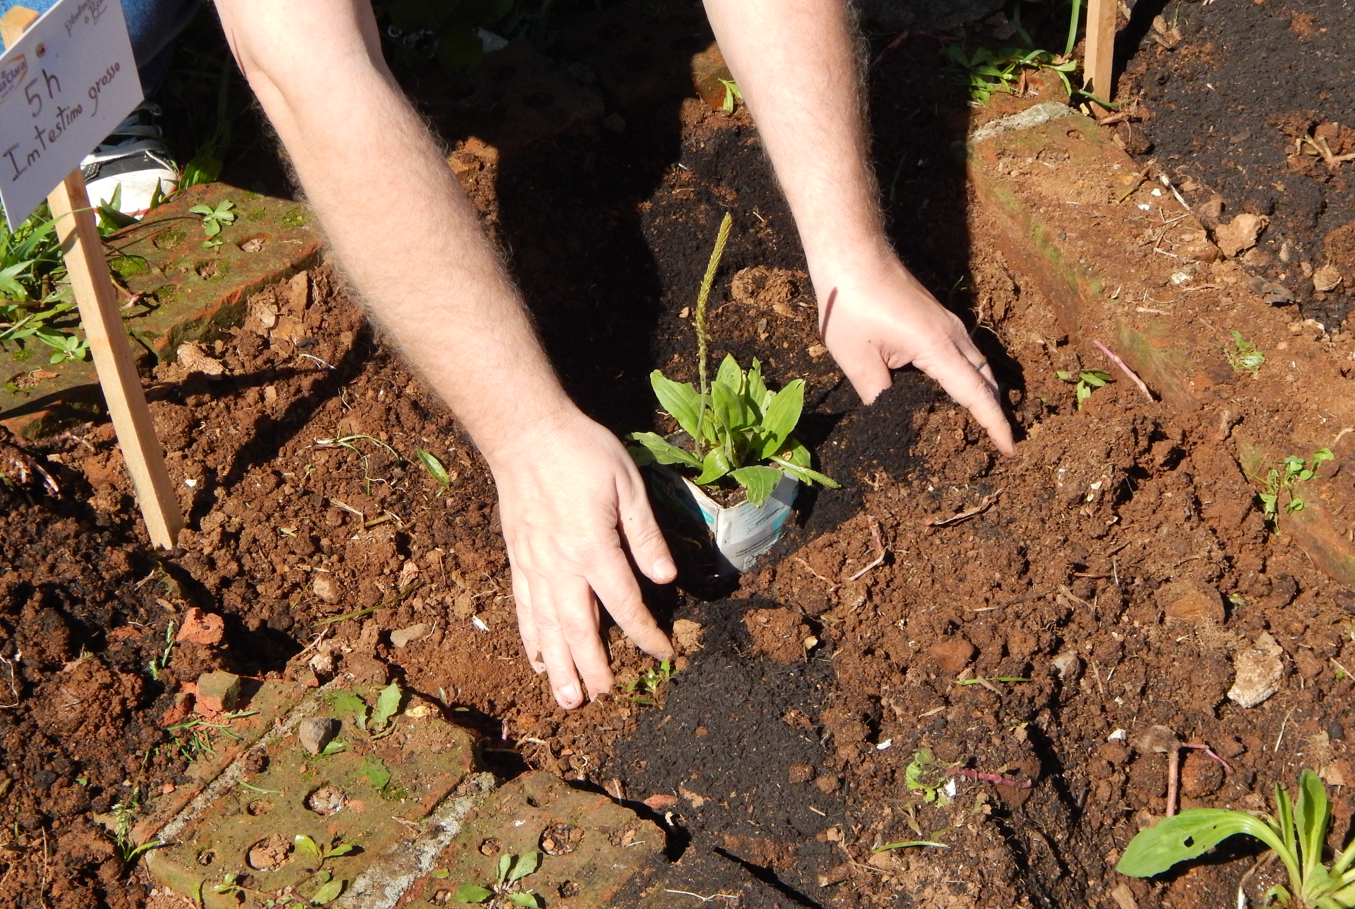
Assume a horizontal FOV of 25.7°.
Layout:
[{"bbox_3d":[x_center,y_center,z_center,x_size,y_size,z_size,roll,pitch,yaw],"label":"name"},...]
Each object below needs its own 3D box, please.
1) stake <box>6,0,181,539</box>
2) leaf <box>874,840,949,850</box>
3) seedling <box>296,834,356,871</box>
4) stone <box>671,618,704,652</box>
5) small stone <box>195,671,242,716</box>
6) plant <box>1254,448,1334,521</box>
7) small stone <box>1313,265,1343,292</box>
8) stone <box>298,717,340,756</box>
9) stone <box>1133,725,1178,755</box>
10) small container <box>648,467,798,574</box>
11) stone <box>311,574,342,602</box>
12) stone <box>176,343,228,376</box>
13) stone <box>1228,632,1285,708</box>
[{"bbox_3d":[-0.375,-0.102,1.931,0.018,0.419,0.018,20,47,31],"label":"stake"},{"bbox_3d":[0.146,0.244,1.857,0.047,0.006,0.006,-3,41,-4],"label":"leaf"},{"bbox_3d":[-0.212,0.239,1.788,0.036,0.017,0.023,-2,39,0],"label":"seedling"},{"bbox_3d":[0.007,0.120,1.972,0.021,0.019,0.024,-2,39,0],"label":"stone"},{"bbox_3d":[-0.296,0.154,1.919,0.030,0.024,0.026,-7,41,-8],"label":"small stone"},{"bbox_3d":[0.431,0.021,2.085,0.050,0.030,0.050,0,40,0],"label":"plant"},{"bbox_3d":[0.499,-0.135,2.280,0.023,0.014,0.022,0,40,0],"label":"small stone"},{"bbox_3d":[-0.228,0.179,1.891,0.026,0.021,0.023,0,40,0],"label":"stone"},{"bbox_3d":[0.301,0.180,1.873,0.028,0.015,0.023,-2,39,0],"label":"stone"},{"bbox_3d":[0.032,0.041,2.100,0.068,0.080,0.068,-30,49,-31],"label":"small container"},{"bbox_3d":[-0.239,0.091,2.030,0.019,0.015,0.018,0,40,0],"label":"stone"},{"bbox_3d":[-0.355,-0.071,2.217,0.038,0.018,0.034,-2,39,0],"label":"stone"},{"bbox_3d":[0.368,0.137,1.893,0.036,0.032,0.056,-2,39,0],"label":"stone"}]

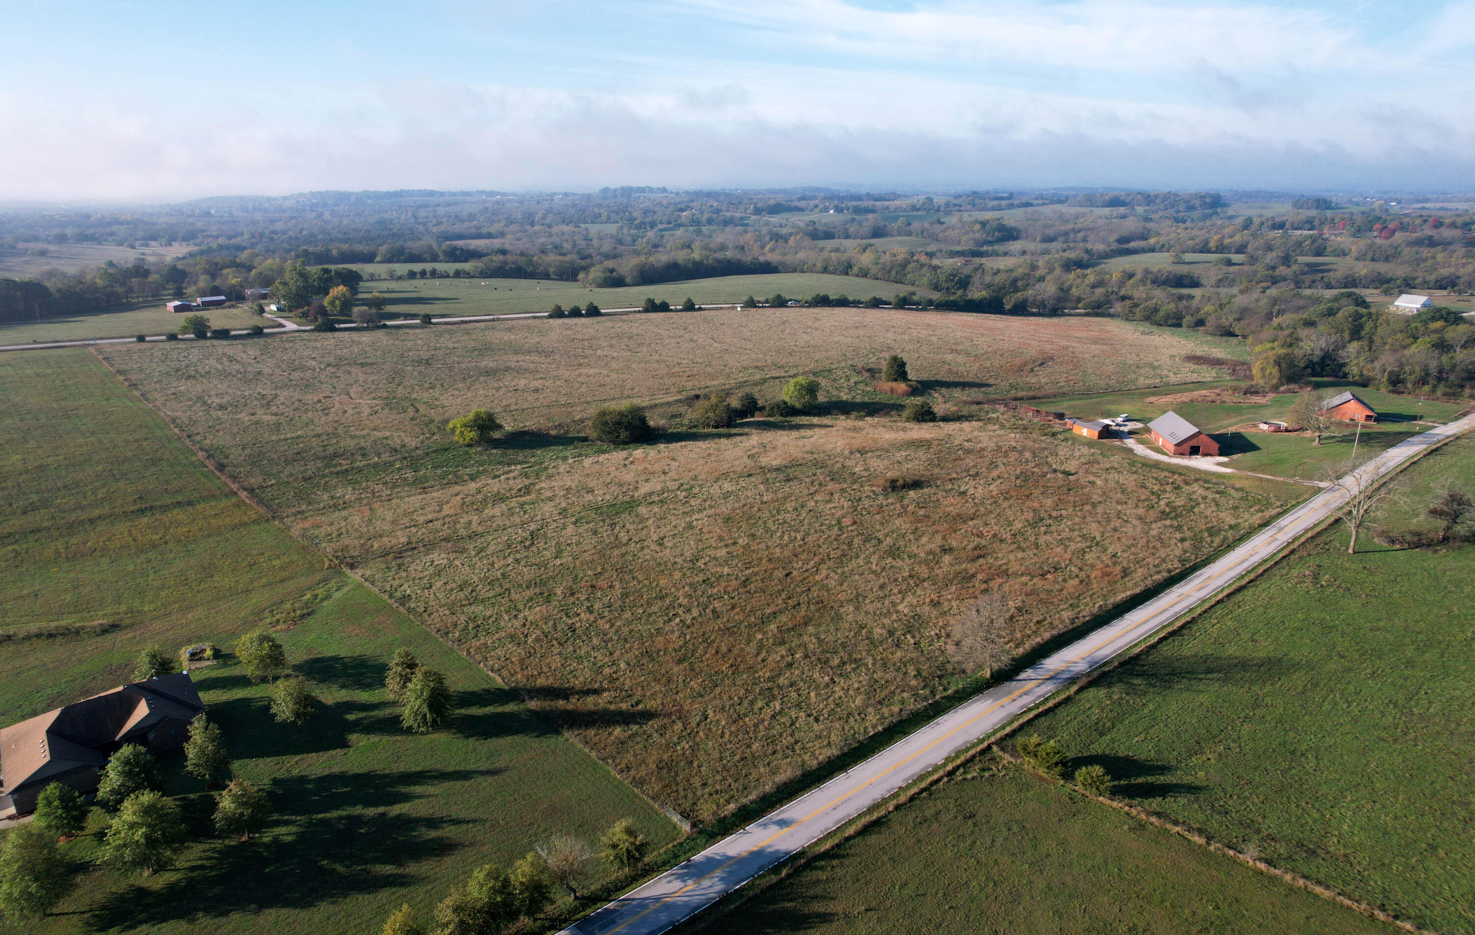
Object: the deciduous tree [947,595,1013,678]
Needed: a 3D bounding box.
[{"bbox_3d":[34.030,23.930,126.610,8.570,12.670,8.570,0,17,0],"label":"deciduous tree"}]

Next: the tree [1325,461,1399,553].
[{"bbox_3d":[124.270,8.090,180.270,12.220,19.330,12.220,0,17,0],"label":"tree"}]

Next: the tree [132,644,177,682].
[{"bbox_3d":[-78.470,27.380,121.600,5.200,7.040,5.200,0,17,0],"label":"tree"}]

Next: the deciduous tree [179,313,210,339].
[{"bbox_3d":[-207.030,-53.900,344.320,9.830,9.180,9.830,0,17,0],"label":"deciduous tree"}]

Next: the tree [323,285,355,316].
[{"bbox_3d":[-172.290,-72.220,390.370,12.780,14.060,12.780,0,17,0],"label":"tree"}]

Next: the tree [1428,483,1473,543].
[{"bbox_3d":[148.200,9.480,187.270,7.780,12.570,7.780,0,17,0],"label":"tree"}]

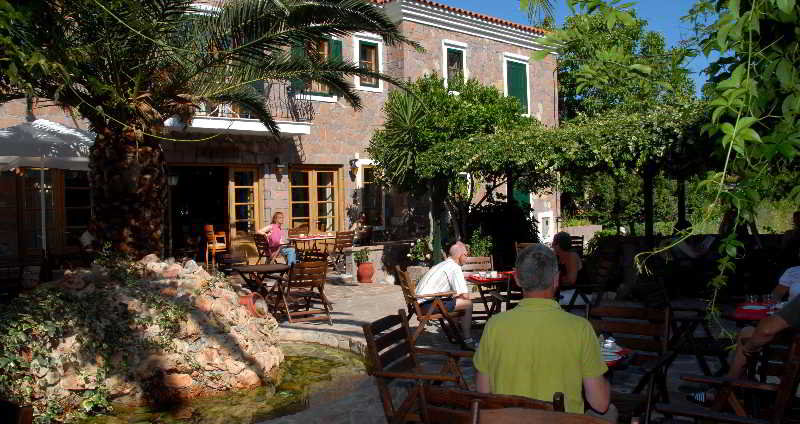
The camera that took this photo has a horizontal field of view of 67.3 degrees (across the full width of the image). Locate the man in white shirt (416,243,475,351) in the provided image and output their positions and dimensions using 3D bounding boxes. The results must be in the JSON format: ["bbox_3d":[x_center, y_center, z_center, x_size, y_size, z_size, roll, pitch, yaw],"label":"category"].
[{"bbox_3d":[0.500,0.917,6.500,0.760,1.190,0.520,-2,0,-29],"label":"man in white shirt"}]

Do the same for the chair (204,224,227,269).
[{"bbox_3d":[-4.145,0.811,13.500,0.480,0.920,0.460,-1,1,18],"label":"chair"}]

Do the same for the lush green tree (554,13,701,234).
[{"bbox_3d":[7.550,-2.850,20.000,4.900,7.600,4.700,-2,0,0],"label":"lush green tree"}]

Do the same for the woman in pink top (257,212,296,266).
[{"bbox_3d":[-2.795,0.626,13.600,0.820,1.250,0.500,-2,1,-22],"label":"woman in pink top"}]

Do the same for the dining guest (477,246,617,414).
[{"bbox_3d":[0.664,0.842,2.780,0.560,1.330,0.820,-1,1,18],"label":"dining guest"}]

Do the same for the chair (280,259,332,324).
[{"bbox_3d":[-1.400,1.145,8.700,0.600,0.880,0.620,-2,0,-24],"label":"chair"}]

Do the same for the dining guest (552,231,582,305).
[{"bbox_3d":[1.780,0.850,6.800,0.680,1.250,0.470,-2,0,18],"label":"dining guest"}]

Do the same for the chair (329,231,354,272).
[{"bbox_3d":[-1.320,0.880,13.250,0.600,0.880,0.580,-2,0,-28],"label":"chair"}]

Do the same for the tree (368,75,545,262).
[{"bbox_3d":[1.090,-0.575,11.800,3.250,3.850,3.000,-2,1,0],"label":"tree"}]

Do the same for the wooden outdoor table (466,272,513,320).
[{"bbox_3d":[0.970,1.136,7.050,0.770,0.730,0.770,-2,0,34],"label":"wooden outdoor table"}]

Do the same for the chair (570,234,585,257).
[{"bbox_3d":[3.089,0.873,10.700,0.540,0.880,0.580,-1,1,18],"label":"chair"}]

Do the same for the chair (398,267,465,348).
[{"bbox_3d":[0.349,1.014,6.650,0.600,0.880,0.540,-2,1,-22],"label":"chair"}]

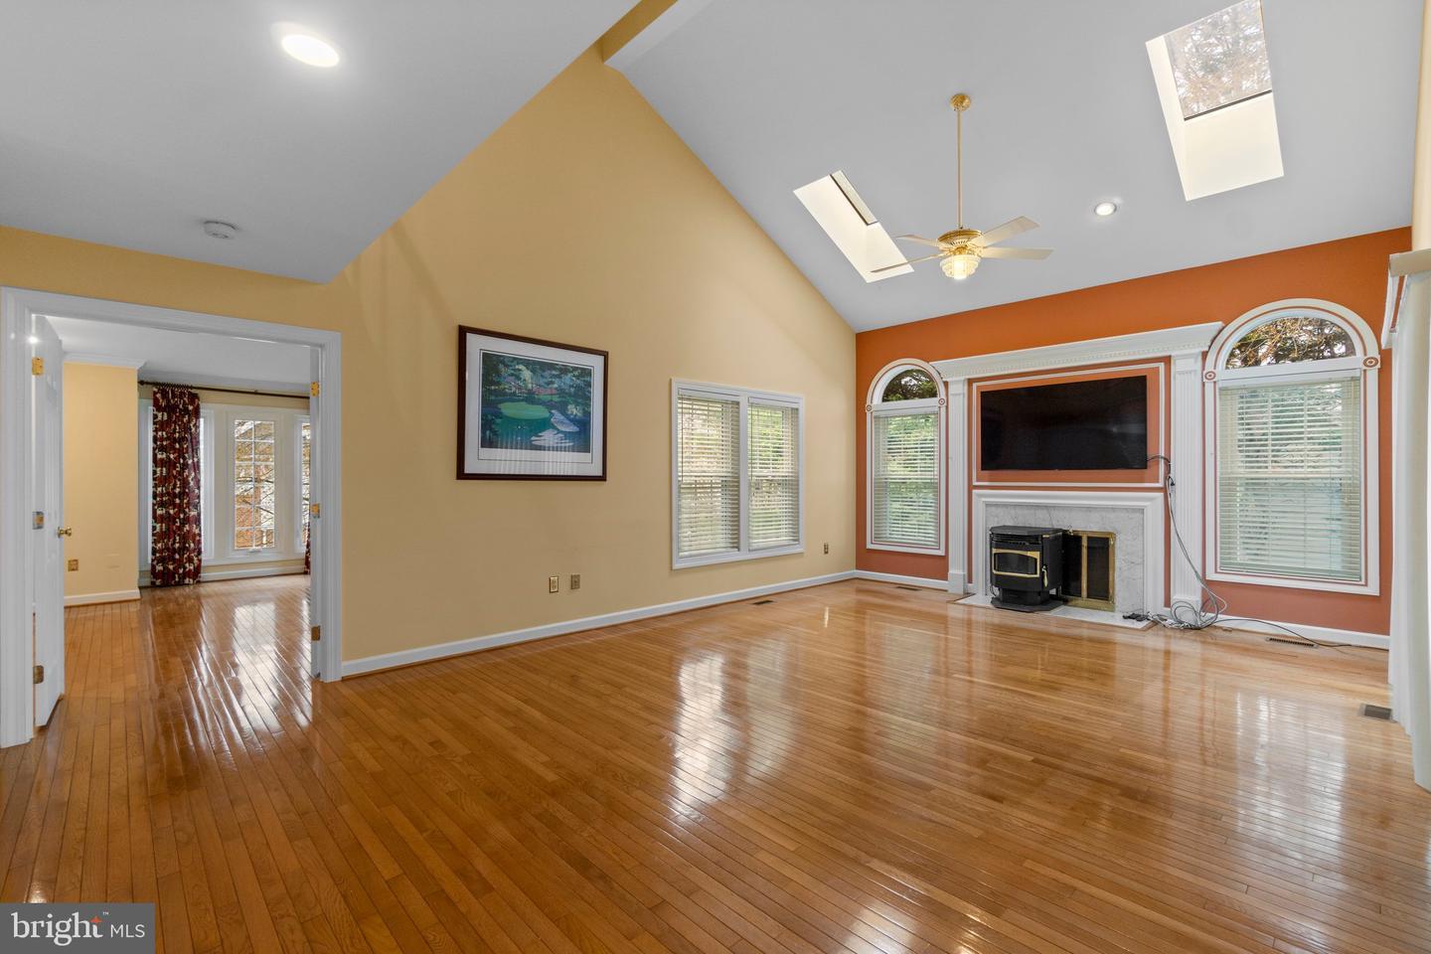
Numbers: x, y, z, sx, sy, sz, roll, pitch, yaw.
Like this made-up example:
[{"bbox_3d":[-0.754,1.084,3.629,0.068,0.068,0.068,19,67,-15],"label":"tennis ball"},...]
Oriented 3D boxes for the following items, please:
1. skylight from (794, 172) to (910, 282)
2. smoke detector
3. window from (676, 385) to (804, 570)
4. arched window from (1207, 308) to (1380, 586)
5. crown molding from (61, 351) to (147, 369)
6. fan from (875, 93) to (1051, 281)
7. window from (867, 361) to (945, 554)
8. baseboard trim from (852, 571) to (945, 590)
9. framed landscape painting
[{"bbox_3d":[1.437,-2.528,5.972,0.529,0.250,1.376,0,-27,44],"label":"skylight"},{"bbox_3d":[-2.320,-1.155,2.793,0.140,0.050,0.140,0,0,-42],"label":"smoke detector"},{"bbox_3d":[0.270,-0.027,6.156,1.861,1.765,0.100,0,0,-42],"label":"window"},{"bbox_3d":[4.547,-0.263,4.750,0.981,2.259,0.100,0,0,44],"label":"arched window"},{"bbox_3d":[-6.050,-1.138,5.898,0.595,0.090,0.080,0,0,-42],"label":"crown molding"},{"bbox_3d":[1.816,-2.157,4.430,1.270,1.390,1.270,0,0,44],"label":"fan"},{"bbox_3d":[2.228,-0.249,6.965,0.963,2.235,0.100,0,0,44],"label":"window"},{"bbox_3d":[2.161,1.214,6.987,1.150,0.105,0.020,0,0,44],"label":"baseboard trim"},{"bbox_3d":[-1.363,-0.512,4.602,1.215,1.084,0.040,0,0,-42],"label":"framed landscape painting"}]

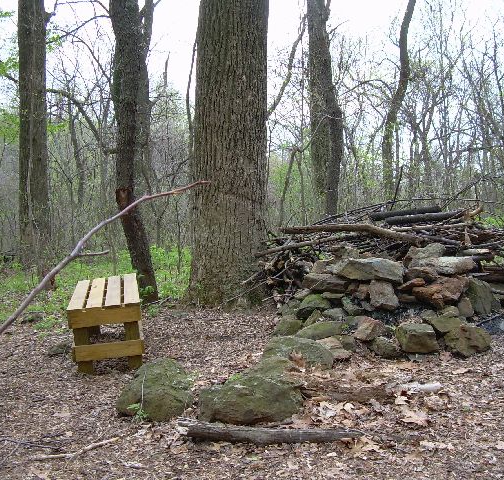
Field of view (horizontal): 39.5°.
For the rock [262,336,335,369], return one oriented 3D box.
[{"bbox_3d":[0.320,0.790,5.071,0.500,0.200,0.420,-2,5,-6],"label":"rock"}]

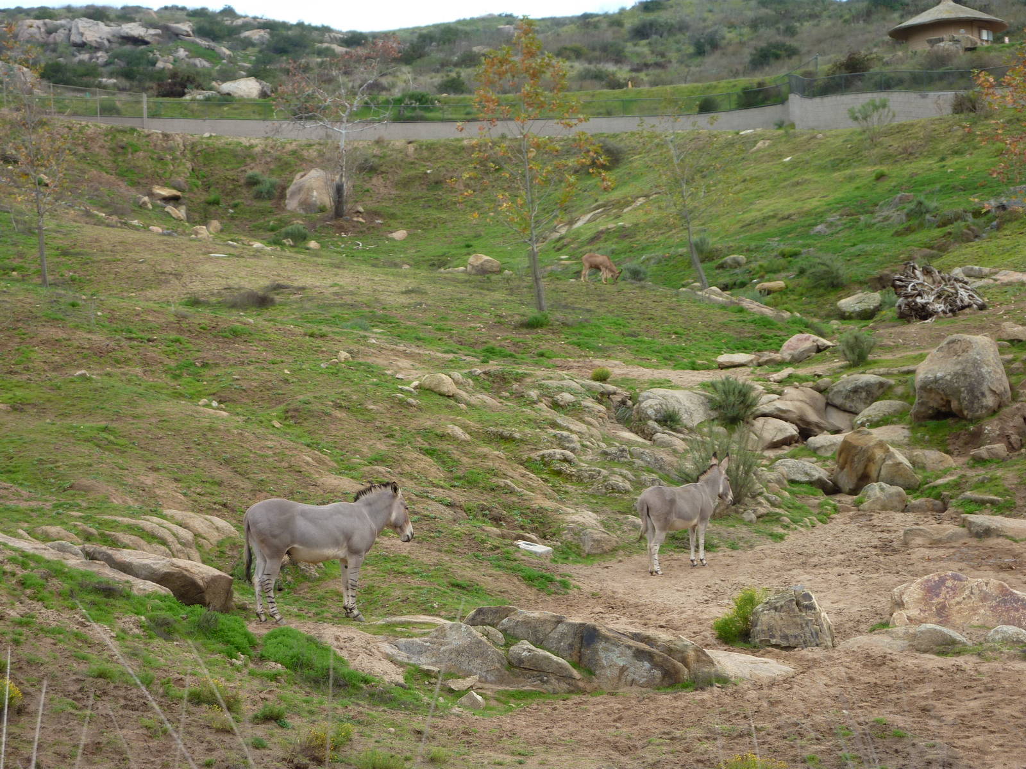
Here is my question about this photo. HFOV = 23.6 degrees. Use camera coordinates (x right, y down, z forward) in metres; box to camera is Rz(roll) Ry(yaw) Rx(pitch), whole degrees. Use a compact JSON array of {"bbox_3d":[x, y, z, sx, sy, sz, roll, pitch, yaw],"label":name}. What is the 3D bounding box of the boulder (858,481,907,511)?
[{"bbox_3d":[6.172,1.877,41.000,0.815,0.474,0.600,0,2,0],"label":"boulder"}]

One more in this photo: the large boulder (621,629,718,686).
[{"bbox_3d":[1.334,2.333,21.000,0.830,0.440,0.650,-2,-1,3],"label":"large boulder"}]

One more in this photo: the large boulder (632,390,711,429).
[{"bbox_3d":[3.188,0.493,48.800,1.530,0.780,1.150,-2,-1,4],"label":"large boulder"}]

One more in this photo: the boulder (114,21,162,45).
[{"bbox_3d":[-28.942,-27.084,190.000,3.600,1.700,2.500,0,-1,0],"label":"boulder"}]

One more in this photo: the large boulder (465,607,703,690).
[{"bbox_3d":[0.603,2.205,20.600,1.862,0.638,0.950,-3,-4,17],"label":"large boulder"}]

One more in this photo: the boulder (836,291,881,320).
[{"bbox_3d":[8.164,-1.871,58.000,1.077,0.660,0.850,0,2,0],"label":"boulder"}]

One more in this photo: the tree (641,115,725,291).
[{"bbox_3d":[4.362,-4.680,63.000,2.135,4.397,2.100,0,2,0],"label":"tree"}]

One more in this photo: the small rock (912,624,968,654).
[{"bbox_3d":[3.824,2.276,22.000,0.470,0.250,0.380,0,-2,0],"label":"small rock"}]

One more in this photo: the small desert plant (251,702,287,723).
[{"bbox_3d":[-2.262,3.042,22.800,0.340,0.190,0.310,-1,0,0],"label":"small desert plant"}]

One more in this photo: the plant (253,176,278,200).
[{"bbox_3d":[-8.342,-6.624,83.000,0.849,0.706,0.800,-2,-4,-6],"label":"plant"}]

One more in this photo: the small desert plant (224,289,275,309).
[{"bbox_3d":[-5.352,-1.743,50.000,1.043,0.407,0.850,0,2,0],"label":"small desert plant"}]

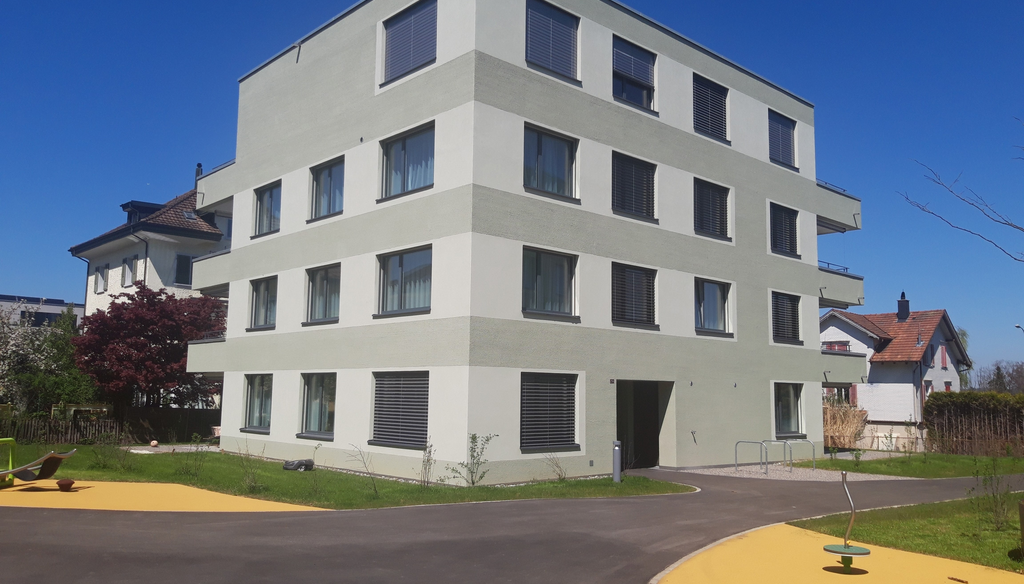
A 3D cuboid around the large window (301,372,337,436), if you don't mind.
[{"bbox_3d":[-4.949,2.927,20.141,0.180,1.620,1.845,7,-10,-43],"label":"large window"}]

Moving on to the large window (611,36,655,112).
[{"bbox_3d":[3.148,-5.785,20.519,1.833,1.590,0.180,7,-10,-42],"label":"large window"}]

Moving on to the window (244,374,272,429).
[{"bbox_3d":[-7.590,3.306,23.221,0.200,1.711,1.877,7,-9,-42],"label":"window"}]

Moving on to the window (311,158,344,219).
[{"bbox_3d":[-4.875,-2.778,20.853,0.180,1.460,1.845,7,-10,-43],"label":"window"}]

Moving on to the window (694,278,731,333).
[{"bbox_3d":[5.491,0.402,21.305,1.805,1.417,0.200,7,-10,-41],"label":"window"}]

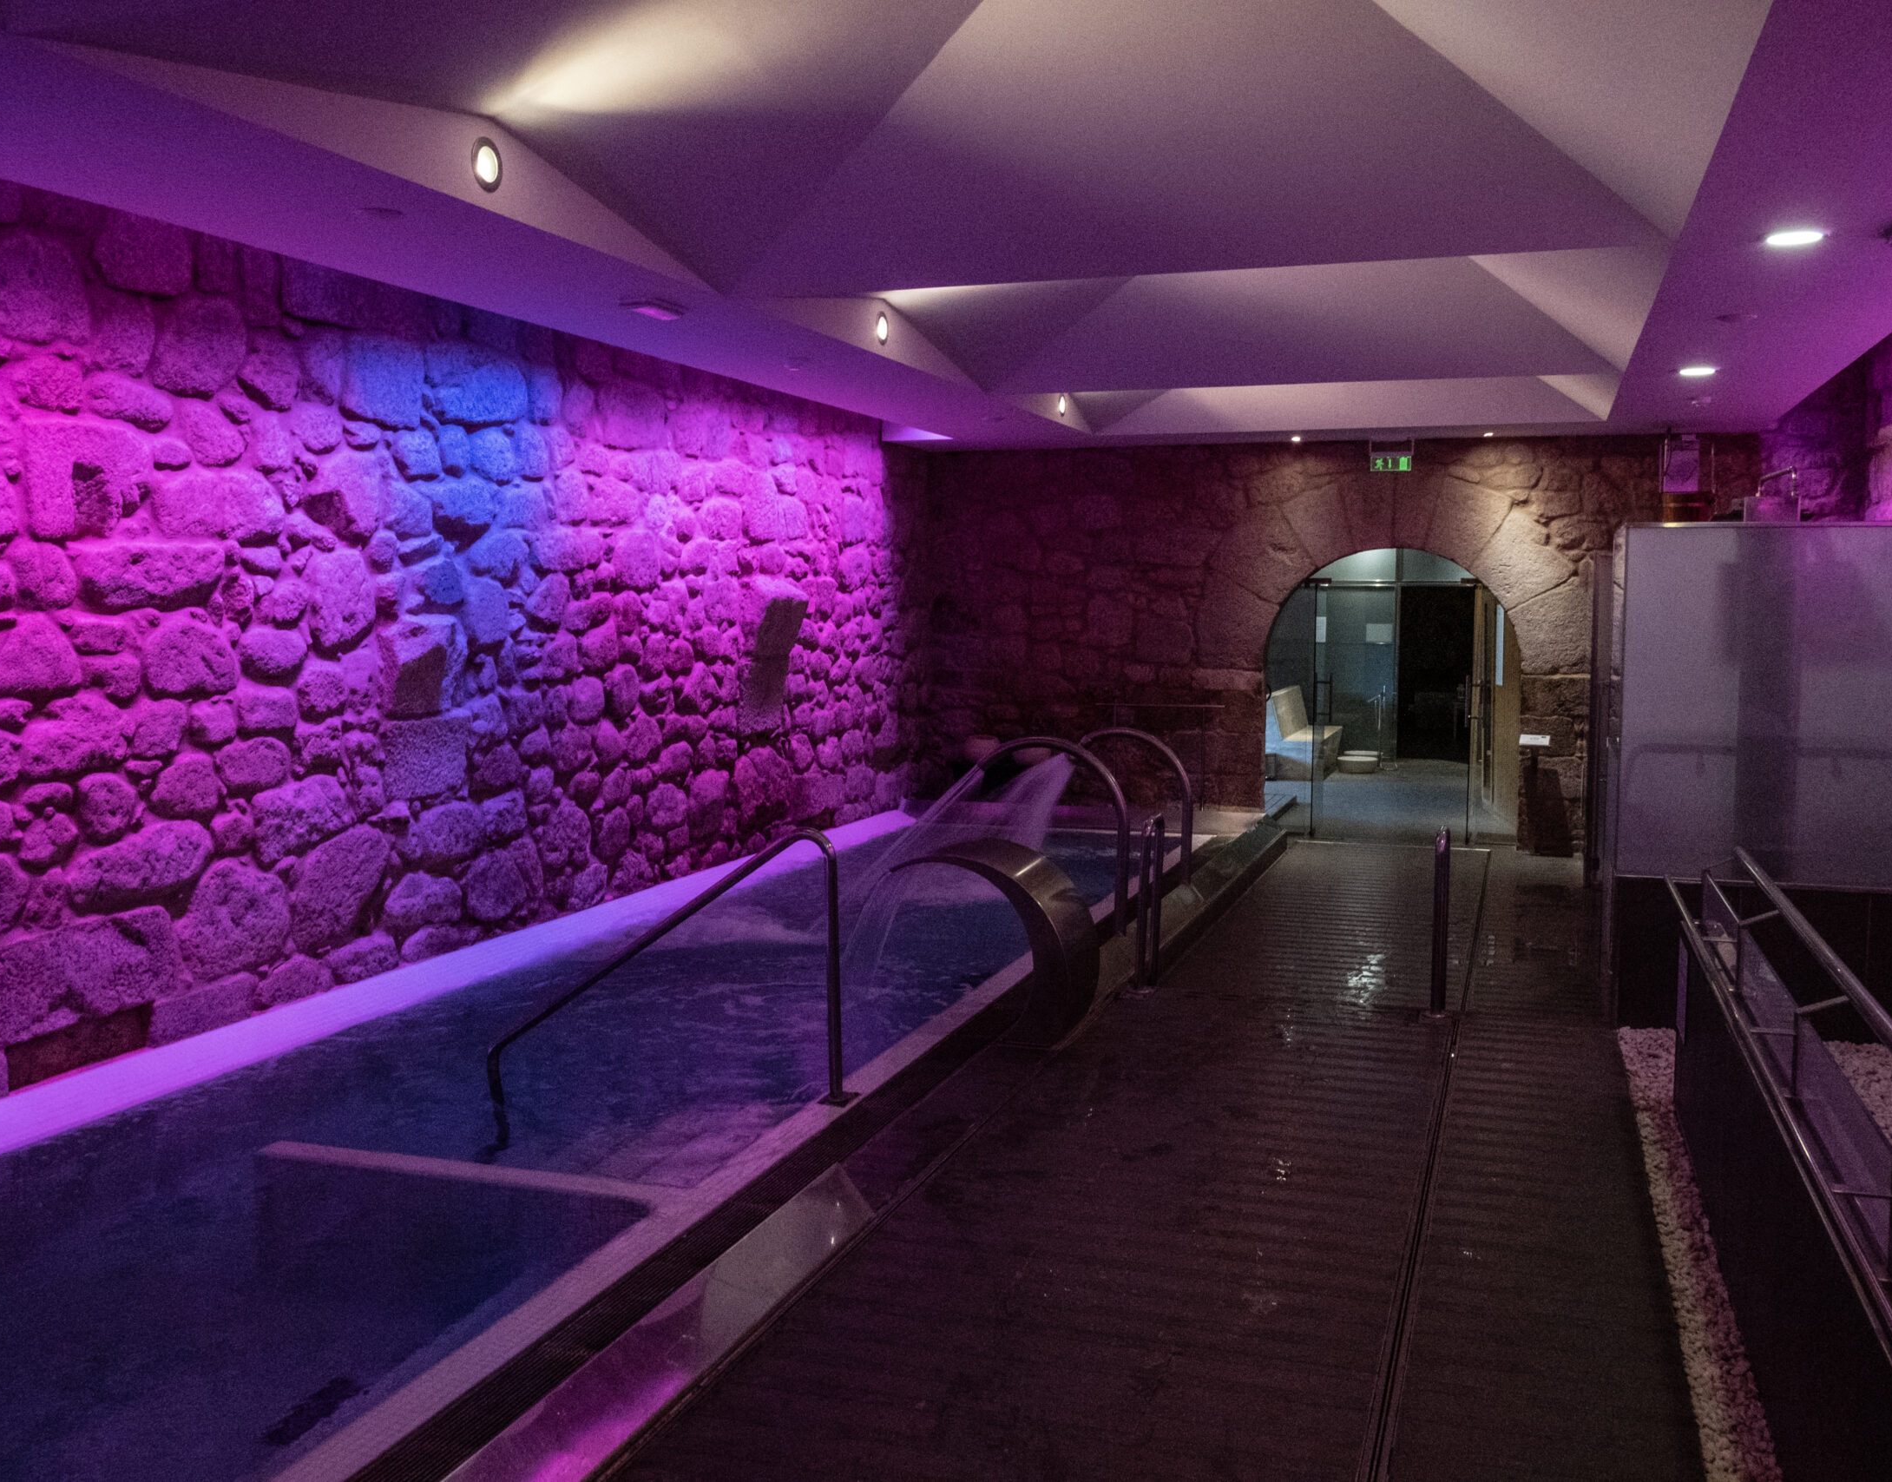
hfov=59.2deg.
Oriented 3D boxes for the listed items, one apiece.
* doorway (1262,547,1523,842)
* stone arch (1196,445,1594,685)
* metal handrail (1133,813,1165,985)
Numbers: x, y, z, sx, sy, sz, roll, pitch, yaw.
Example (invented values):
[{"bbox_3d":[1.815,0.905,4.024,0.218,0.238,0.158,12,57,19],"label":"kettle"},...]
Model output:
[{"bbox_3d":[3.421,-0.363,12.788,1.879,2.205,0.420,2,5,20],"label":"doorway"},{"bbox_3d":[3.400,-1.307,12.693,2.914,1.636,0.420,2,5,20],"label":"stone arch"},{"bbox_3d":[0.923,0.743,7.550,0.055,0.802,0.350,2,5,20],"label":"metal handrail"}]

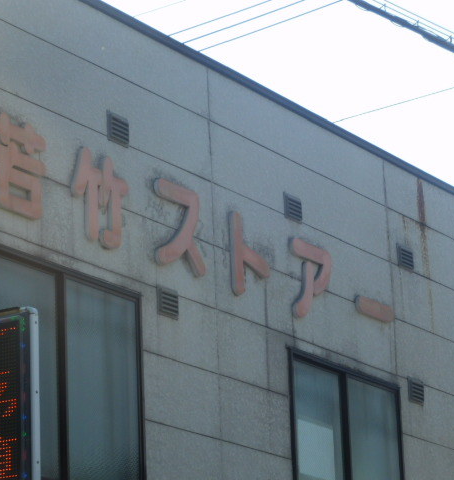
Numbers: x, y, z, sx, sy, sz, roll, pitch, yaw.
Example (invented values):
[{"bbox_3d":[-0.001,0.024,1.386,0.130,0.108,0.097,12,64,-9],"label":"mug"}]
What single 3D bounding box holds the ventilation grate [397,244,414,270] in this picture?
[{"bbox_3d":[1.432,0.141,22.528,0.048,0.203,0.212,-9,-15,26],"label":"ventilation grate"}]

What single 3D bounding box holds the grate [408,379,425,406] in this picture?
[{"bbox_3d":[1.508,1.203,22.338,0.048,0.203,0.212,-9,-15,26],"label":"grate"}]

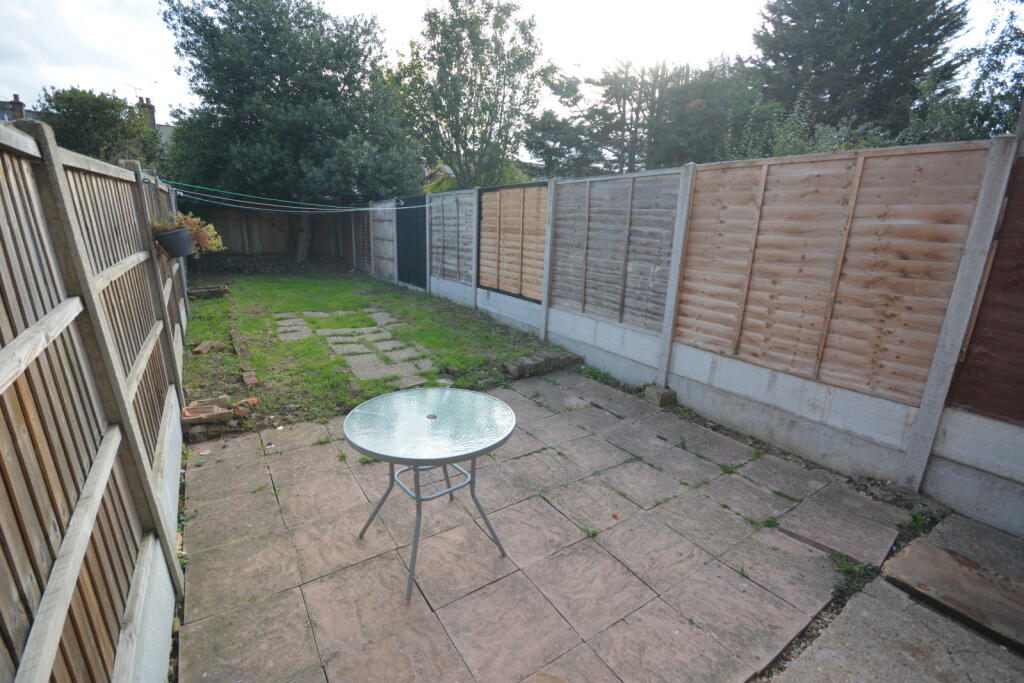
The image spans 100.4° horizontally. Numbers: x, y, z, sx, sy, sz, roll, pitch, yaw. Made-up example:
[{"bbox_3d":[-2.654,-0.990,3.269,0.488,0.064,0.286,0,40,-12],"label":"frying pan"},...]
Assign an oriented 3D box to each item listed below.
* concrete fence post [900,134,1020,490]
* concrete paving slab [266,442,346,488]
[{"bbox_3d":[2.635,-0.065,2.555,0.120,2.123,0.100,-7,16,-33],"label":"concrete fence post"},{"bbox_3d":[-1.389,0.845,2.929,0.445,0.040,0.445,-7,16,-33],"label":"concrete paving slab"}]

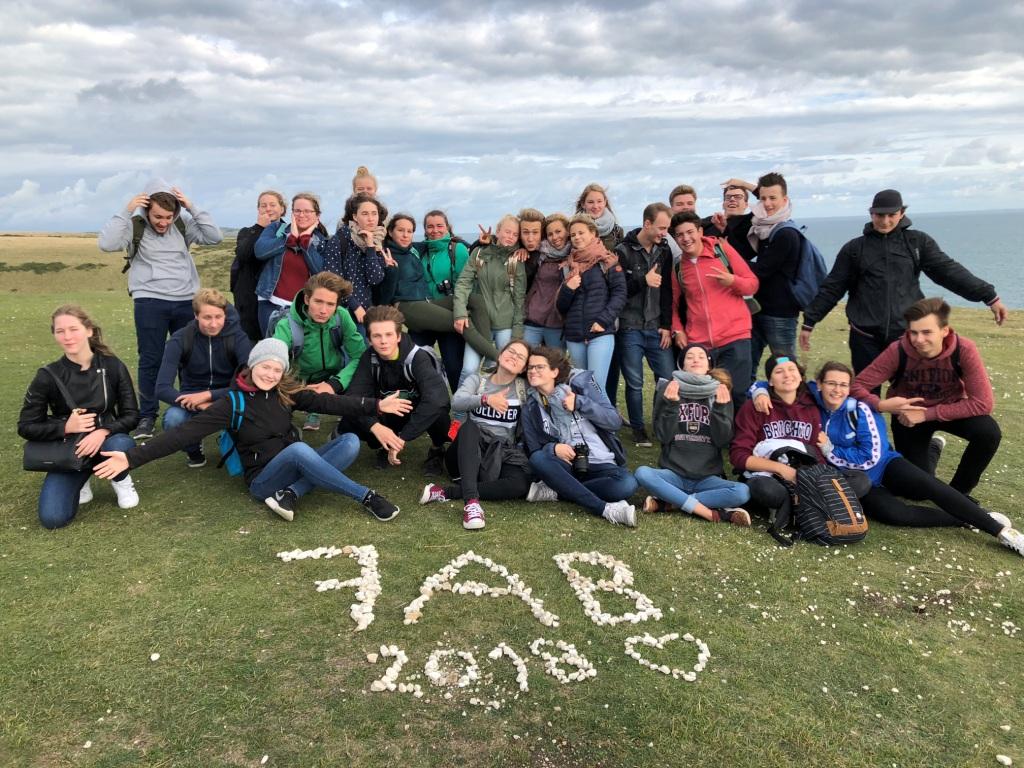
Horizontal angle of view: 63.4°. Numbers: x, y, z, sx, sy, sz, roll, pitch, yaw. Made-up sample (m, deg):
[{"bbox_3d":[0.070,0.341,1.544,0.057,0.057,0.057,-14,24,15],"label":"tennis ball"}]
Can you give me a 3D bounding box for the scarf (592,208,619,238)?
[{"bbox_3d":[0.677,-1.194,6.200,0.270,0.220,0.240,-2,11,-6],"label":"scarf"}]

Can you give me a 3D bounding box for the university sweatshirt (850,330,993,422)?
[{"bbox_3d":[2.047,-0.037,4.130,0.620,0.500,0.460,4,13,33],"label":"university sweatshirt"}]

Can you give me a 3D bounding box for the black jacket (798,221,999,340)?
[{"bbox_3d":[2.367,-0.643,5.100,1.140,0.740,0.360,1,11,16],"label":"black jacket"}]

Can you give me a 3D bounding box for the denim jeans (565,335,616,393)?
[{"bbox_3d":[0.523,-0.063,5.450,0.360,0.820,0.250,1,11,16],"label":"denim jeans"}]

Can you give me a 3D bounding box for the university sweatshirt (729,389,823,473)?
[{"bbox_3d":[1.486,0.282,4.620,0.520,0.520,0.400,1,11,11],"label":"university sweatshirt"}]

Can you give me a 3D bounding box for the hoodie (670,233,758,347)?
[{"bbox_3d":[1.186,-0.536,4.850,0.550,0.680,0.340,0,11,11],"label":"hoodie"}]

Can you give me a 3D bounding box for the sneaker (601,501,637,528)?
[{"bbox_3d":[0.552,0.670,4.250,0.120,0.100,0.250,21,13,-6],"label":"sneaker"}]

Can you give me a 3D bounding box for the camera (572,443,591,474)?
[{"bbox_3d":[0.361,0.387,4.330,0.125,0.150,0.100,-2,-9,6],"label":"camera"}]

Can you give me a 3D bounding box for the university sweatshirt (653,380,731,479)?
[{"bbox_3d":[0.994,0.256,4.560,0.460,0.580,0.360,-1,11,7],"label":"university sweatshirt"}]

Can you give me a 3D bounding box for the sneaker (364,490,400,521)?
[{"bbox_3d":[-0.649,0.604,4.120,0.100,0.110,0.270,-12,15,-44],"label":"sneaker"}]

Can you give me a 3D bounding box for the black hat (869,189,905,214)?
[{"bbox_3d":[2.199,-1.073,4.870,0.190,0.140,0.250,2,24,25],"label":"black hat"}]

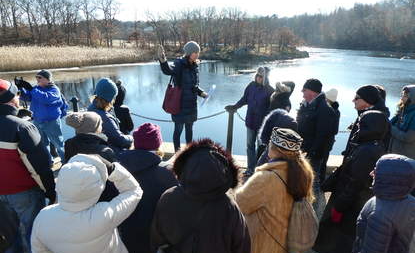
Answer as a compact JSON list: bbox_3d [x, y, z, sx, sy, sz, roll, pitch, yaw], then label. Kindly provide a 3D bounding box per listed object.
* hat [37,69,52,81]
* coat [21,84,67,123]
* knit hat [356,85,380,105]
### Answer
[{"bbox_3d":[-2.437,-0.763,4.300,0.220,0.160,0.190,-4,17,-14],"label":"hat"},{"bbox_3d":[-2.566,-0.376,4.500,0.600,0.640,0.500,-8,18,-26],"label":"coat"},{"bbox_3d":[1.598,-0.307,2.850,0.240,0.185,0.200,7,18,24],"label":"knit hat"}]

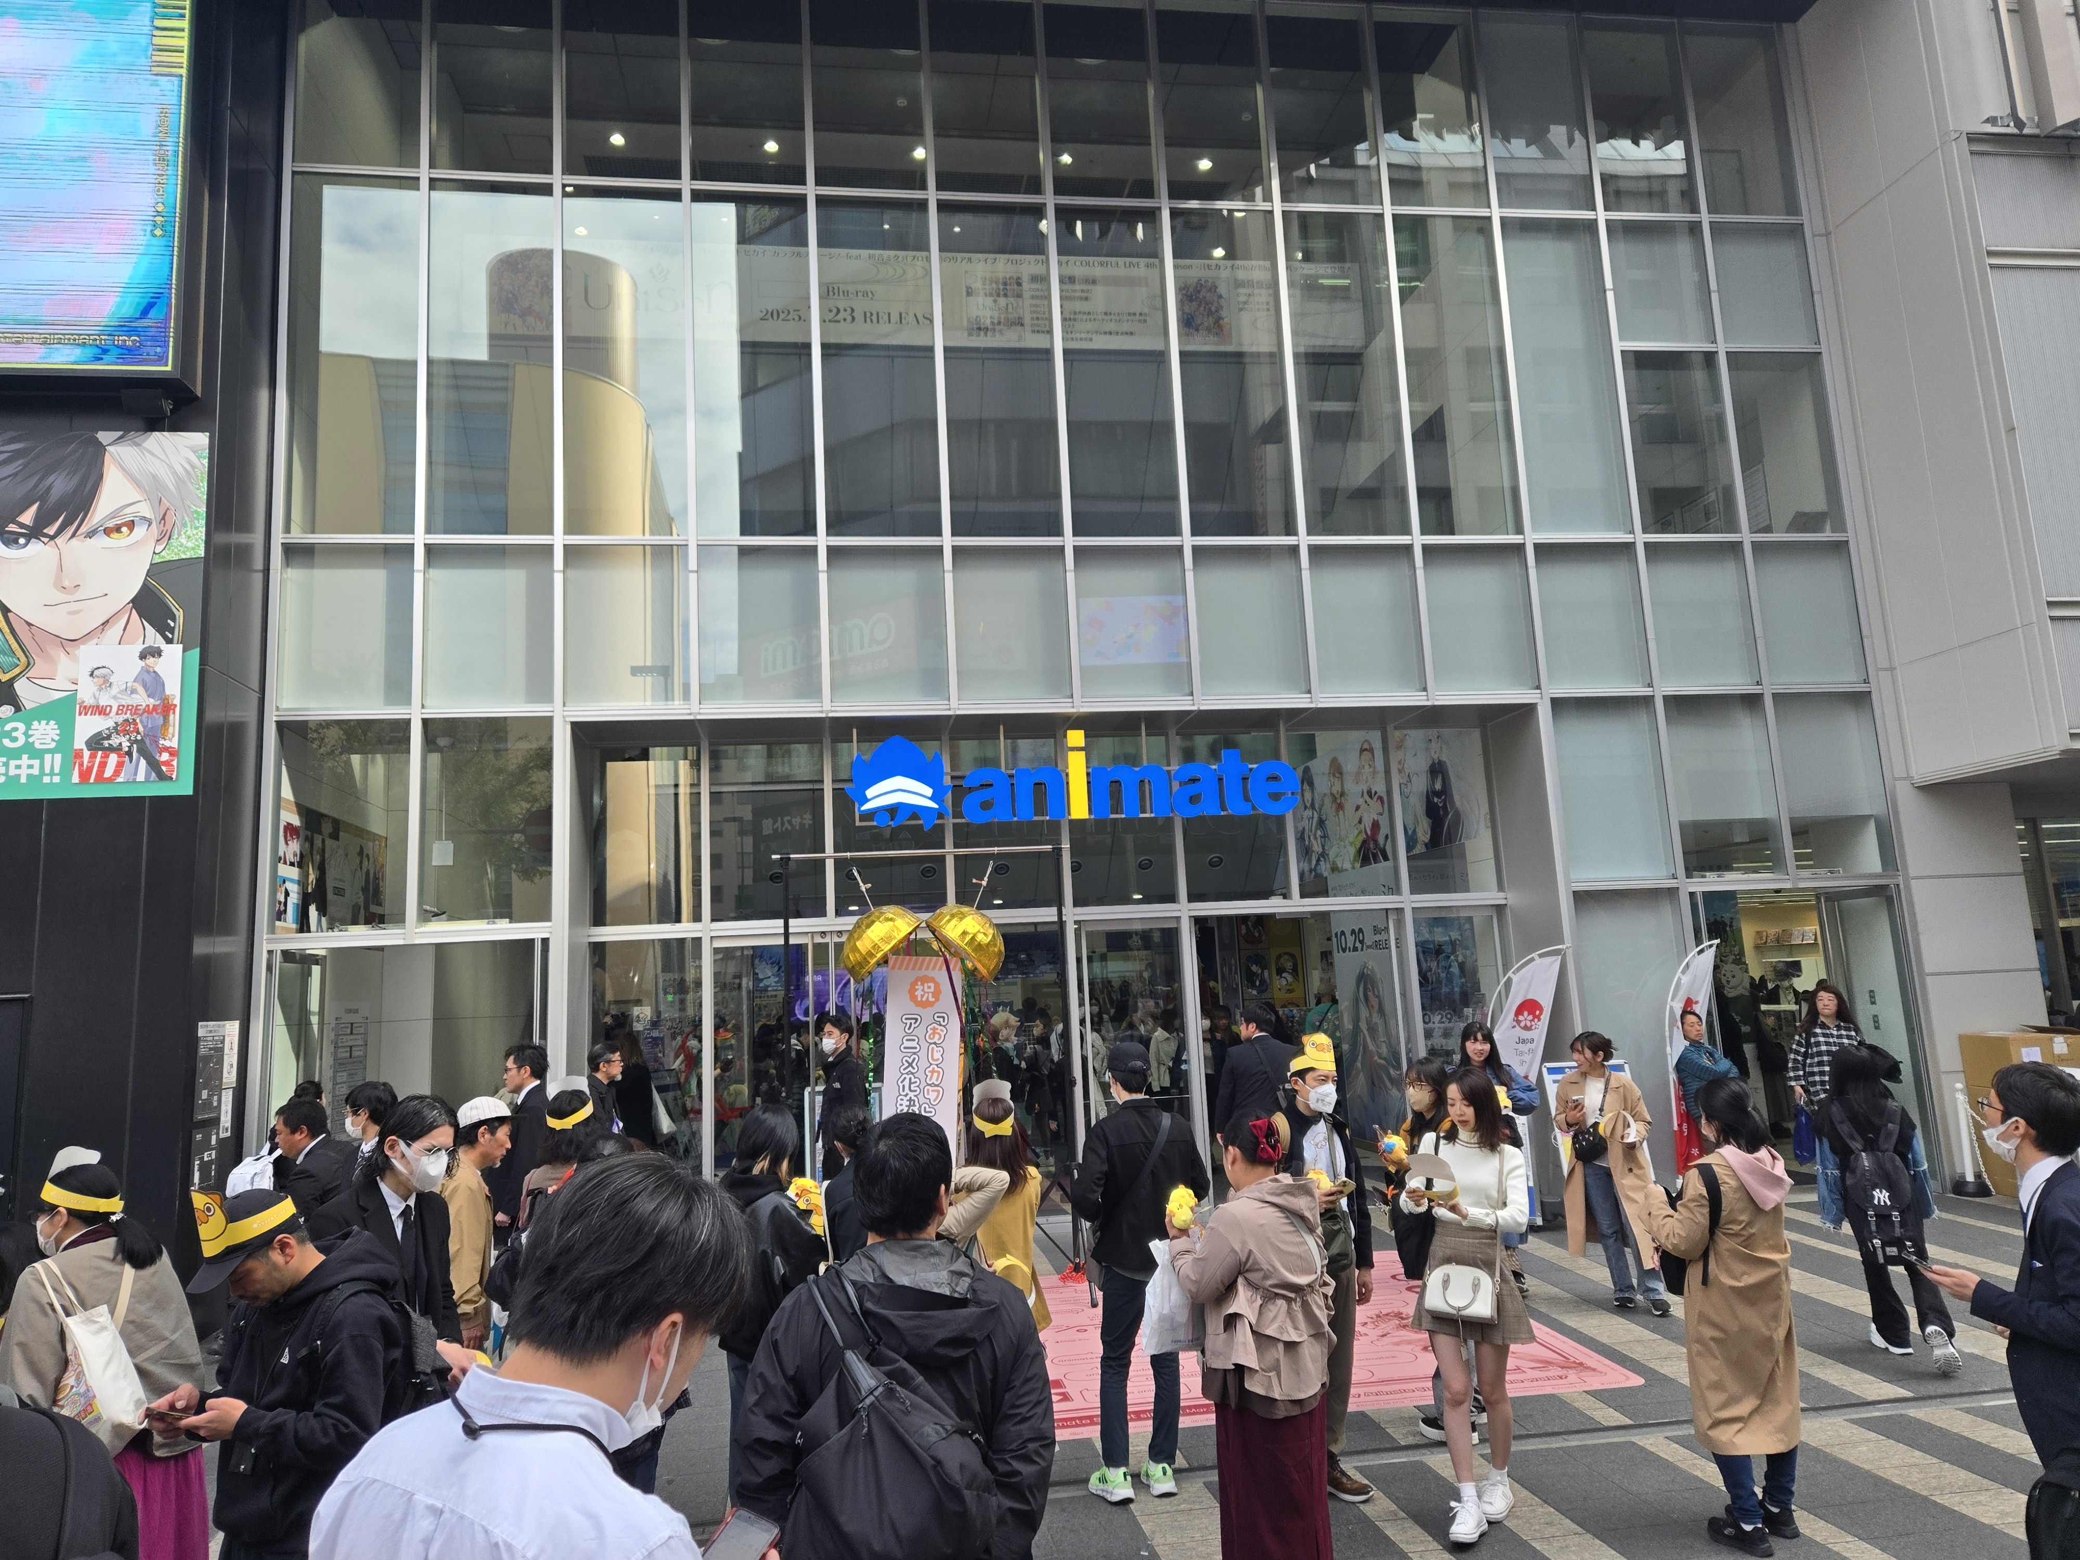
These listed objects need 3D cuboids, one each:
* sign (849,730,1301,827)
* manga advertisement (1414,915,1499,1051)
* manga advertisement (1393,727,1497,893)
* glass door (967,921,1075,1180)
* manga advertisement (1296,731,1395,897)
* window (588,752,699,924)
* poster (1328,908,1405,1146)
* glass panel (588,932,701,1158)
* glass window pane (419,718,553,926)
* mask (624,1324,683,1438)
[{"bbox_3d":[0.325,-0.017,11.723,3.910,0.822,0.140,-2,-9,-9],"label":"sign"},{"bbox_3d":[3.879,1.959,12.959,0.836,1.426,0.050,-3,-9,3],"label":"manga advertisement"},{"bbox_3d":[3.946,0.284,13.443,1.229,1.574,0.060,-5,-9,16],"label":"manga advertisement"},{"bbox_3d":[-0.180,2.413,11.482,0.990,2.440,0.080,-2,-9,-9],"label":"glass door"},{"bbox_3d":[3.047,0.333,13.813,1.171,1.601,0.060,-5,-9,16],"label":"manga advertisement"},{"bbox_3d":[-3.349,0.479,11.658,0.877,1.517,0.100,-2,-9,-9],"label":"window"},{"bbox_3d":[3.135,2.353,13.296,0.789,2.253,0.060,-5,-9,11],"label":"poster"},{"bbox_3d":[-3.216,2.516,11.303,0.900,2.403,0.080,-2,-9,-8],"label":"glass panel"},{"bbox_3d":[-4.207,0.312,10.510,0.968,1.594,0.080,-2,-9,-8],"label":"glass window pane"},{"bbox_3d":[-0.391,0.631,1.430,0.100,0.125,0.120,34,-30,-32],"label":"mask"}]

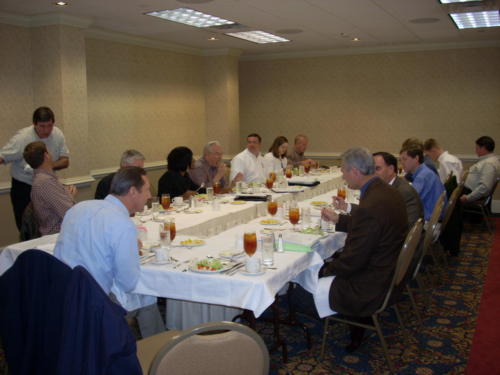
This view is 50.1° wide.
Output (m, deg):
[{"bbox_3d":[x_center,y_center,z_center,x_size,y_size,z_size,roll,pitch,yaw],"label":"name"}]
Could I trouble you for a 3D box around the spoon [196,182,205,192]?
[{"bbox_3d":[-0.529,0.016,5.603,0.025,0.170,0.036,46,21,11],"label":"spoon"}]

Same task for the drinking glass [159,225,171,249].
[{"bbox_3d":[-0.551,0.332,3.445,0.070,0.165,0.070,-1,8,0],"label":"drinking glass"}]

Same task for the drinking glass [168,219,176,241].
[{"bbox_3d":[-0.523,0.315,3.494,0.080,0.185,0.080,-1,8,0],"label":"drinking glass"}]

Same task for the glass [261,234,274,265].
[{"bbox_3d":[0.105,0.368,3.129,0.070,0.165,0.070,-1,8,0],"label":"glass"}]

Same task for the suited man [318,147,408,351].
[{"bbox_3d":[0.690,0.413,3.731,0.700,1.380,0.550,3,9,26],"label":"suited man"}]

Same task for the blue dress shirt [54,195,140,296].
[{"bbox_3d":[-0.880,0.348,3.104,0.490,0.590,0.490,5,10,36],"label":"blue dress shirt"}]

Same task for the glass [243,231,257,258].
[{"bbox_3d":[-0.002,0.361,3.111,0.080,0.185,0.080,-1,8,0],"label":"glass"}]

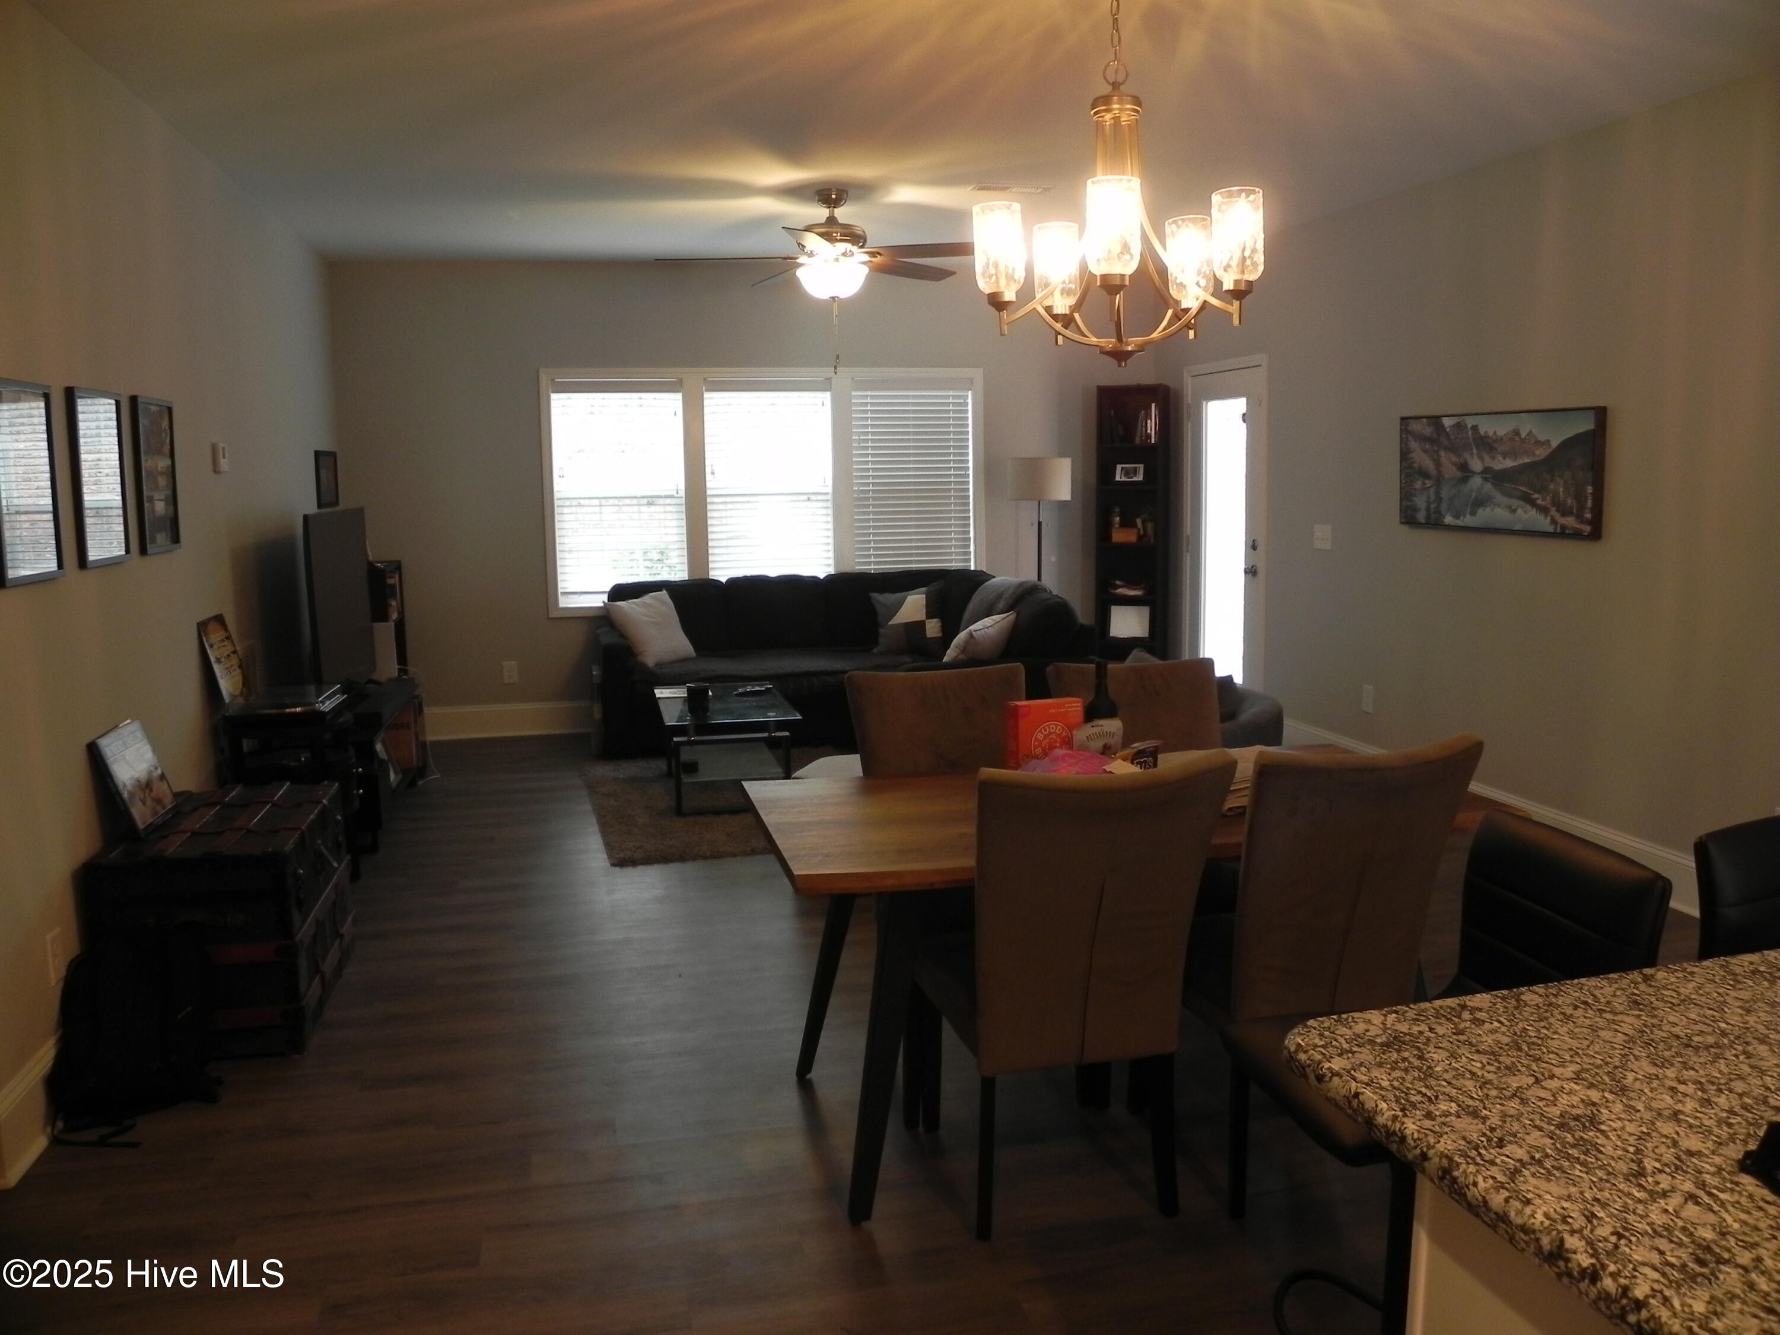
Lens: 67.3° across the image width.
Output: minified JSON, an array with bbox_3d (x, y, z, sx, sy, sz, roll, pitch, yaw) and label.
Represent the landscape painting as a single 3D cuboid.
[{"bbox_3d":[2.417,-0.781,5.371,0.040,0.470,1.170,-3,9,-13],"label":"landscape painting"}]

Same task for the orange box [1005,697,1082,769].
[{"bbox_3d":[0.388,0.181,3.334,0.175,0.205,0.062,-4,9,-20],"label":"orange box"}]

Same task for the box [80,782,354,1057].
[{"bbox_3d":[-1.913,0.726,3.894,0.485,0.565,0.800,-3,9,-13],"label":"box"}]

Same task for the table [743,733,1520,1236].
[{"bbox_3d":[0.514,0.684,3.194,1.590,0.762,0.810,-3,9,-13],"label":"table"}]

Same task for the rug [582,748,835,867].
[{"bbox_3d":[-0.641,0.596,6.451,1.540,0.025,2.100,-3,9,-13],"label":"rug"}]

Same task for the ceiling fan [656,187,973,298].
[{"bbox_3d":[-0.243,-1.802,5.704,1.440,0.455,1.440,-3,9,-13],"label":"ceiling fan"}]

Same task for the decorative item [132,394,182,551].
[{"bbox_3d":[-2.322,-0.609,4.259,0.025,0.480,0.375,-3,9,-13],"label":"decorative item"}]

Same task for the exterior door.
[{"bbox_3d":[1.943,-0.685,7.755,0.110,2.120,0.990,-3,9,-13],"label":"exterior door"}]

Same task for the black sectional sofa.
[{"bbox_3d":[-0.299,-0.036,7.614,2.670,0.920,1.380,-3,9,-13],"label":"black sectional sofa"}]

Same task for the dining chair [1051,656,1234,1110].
[{"bbox_3d":[0.725,0.523,3.476,0.490,1.000,0.630,-2,8,-7],"label":"dining chair"}]

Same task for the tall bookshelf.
[{"bbox_3d":[1.535,-0.753,8.465,0.400,2.020,0.280,2,9,20],"label":"tall bookshelf"}]

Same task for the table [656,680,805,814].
[{"bbox_3d":[-0.799,0.390,6.436,0.600,0.445,1.060,-3,9,-13],"label":"table"}]

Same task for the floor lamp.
[{"bbox_3d":[0.918,-0.469,8.164,0.375,1.600,0.375,-3,9,-13],"label":"floor lamp"}]

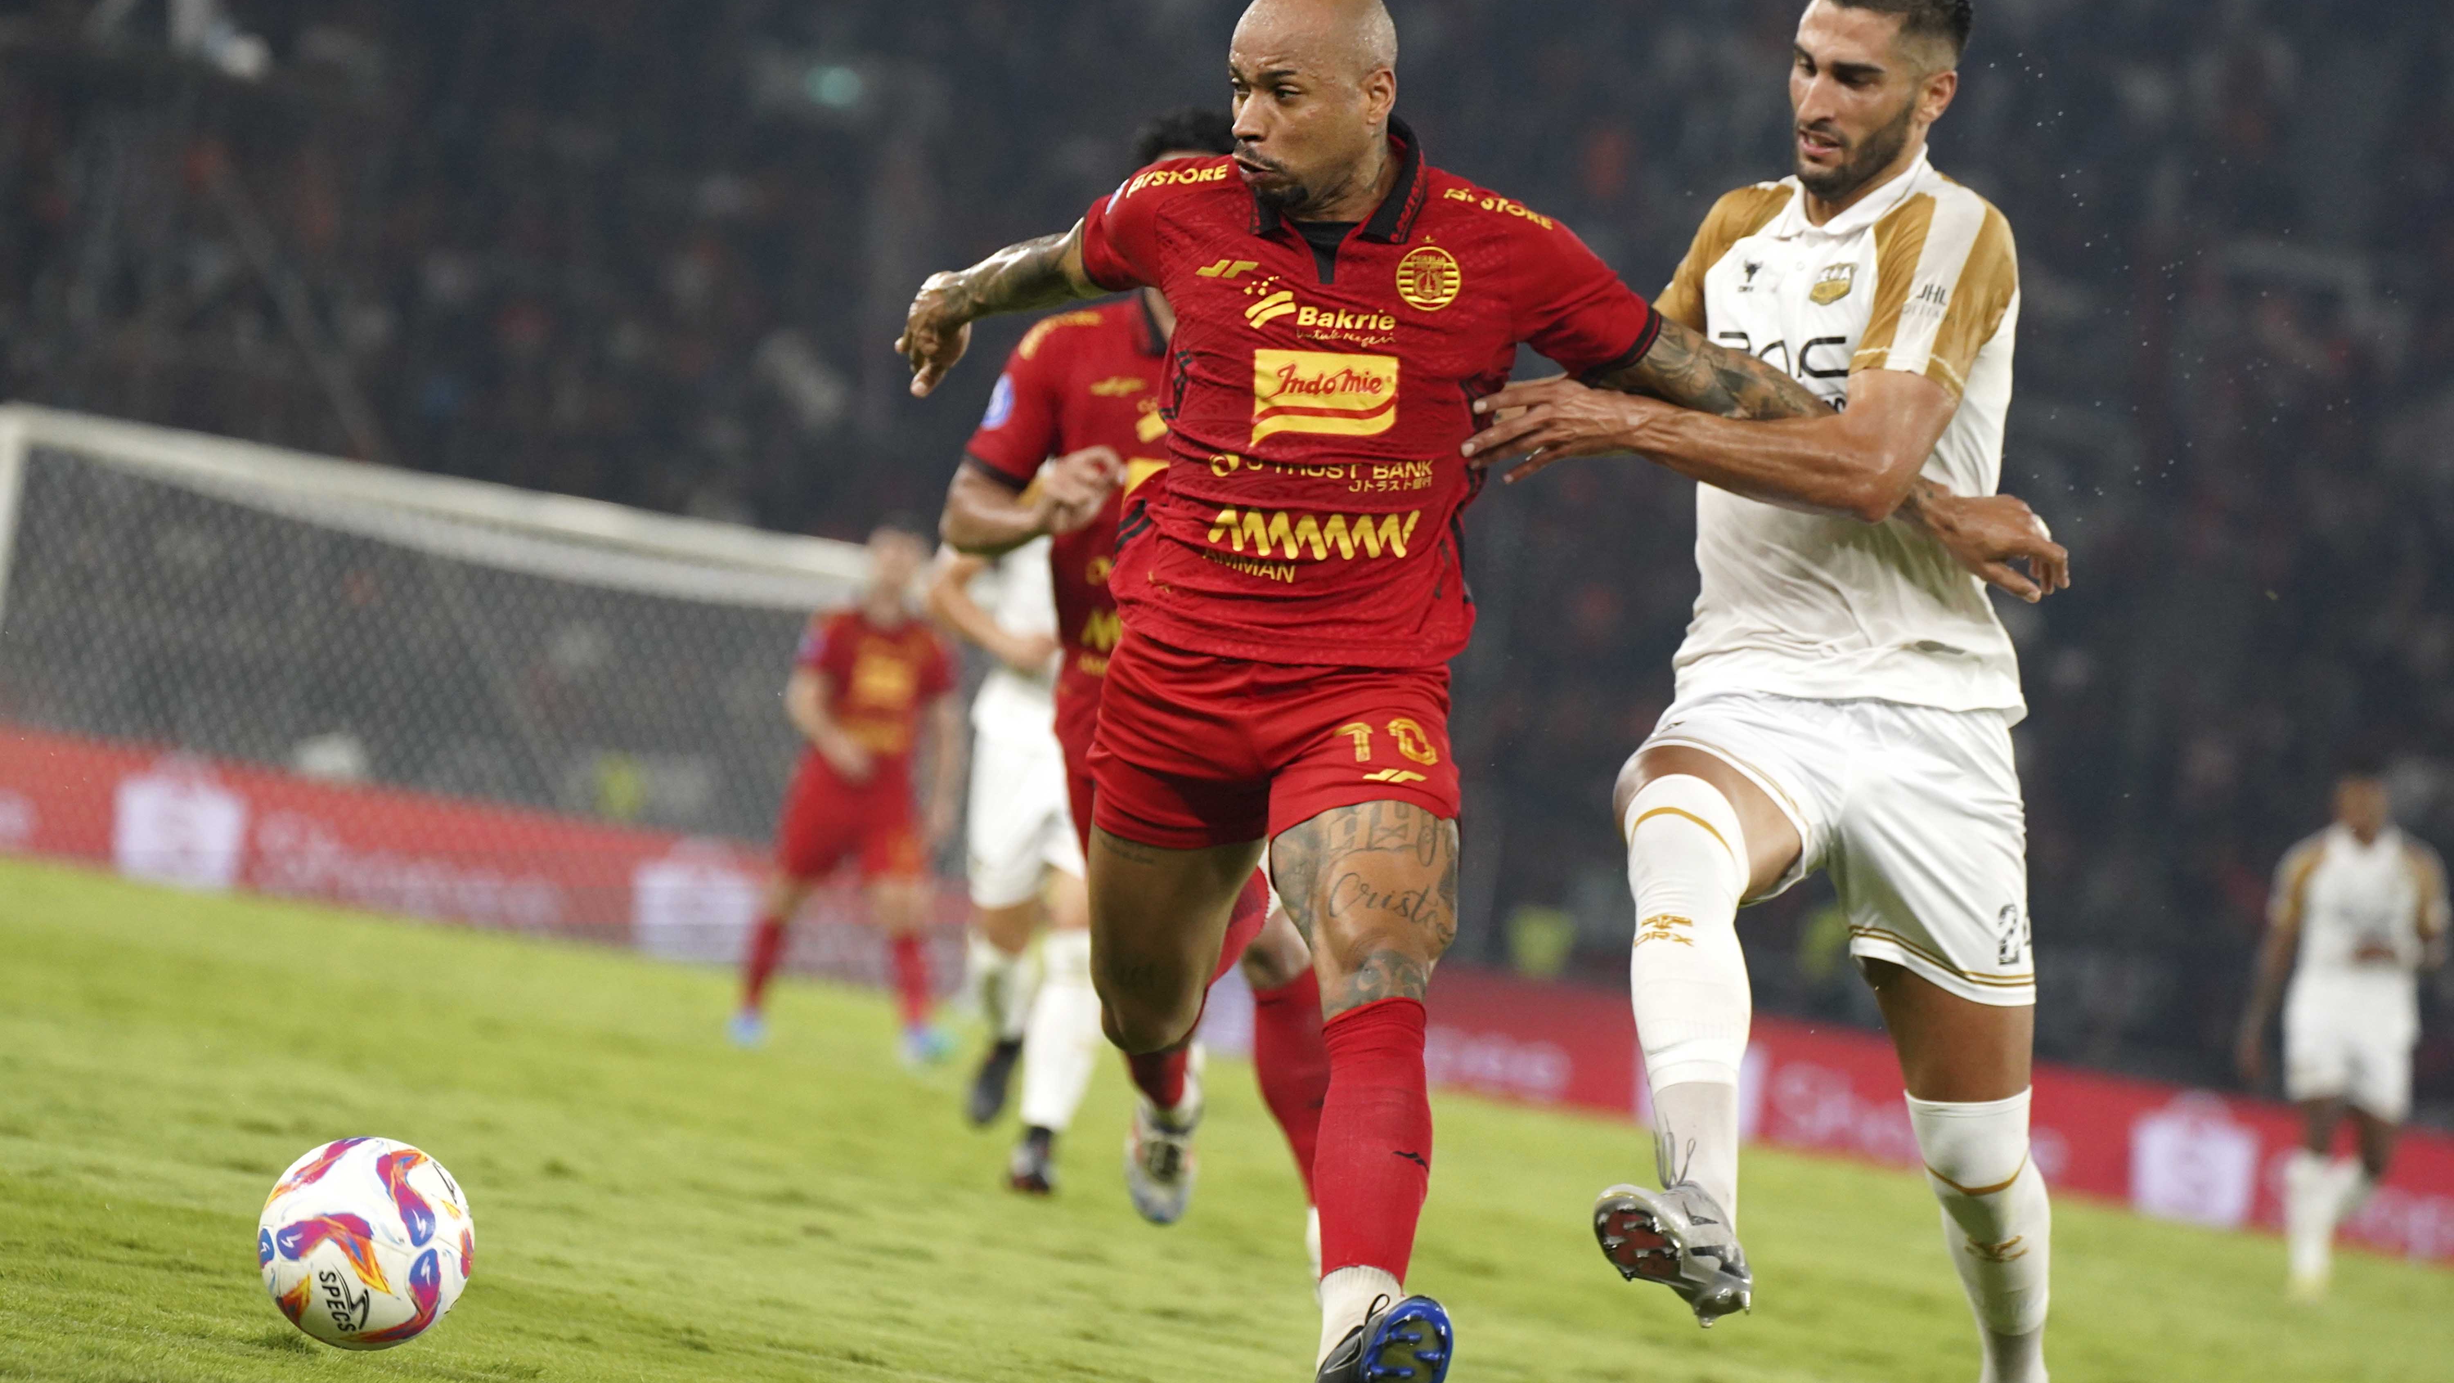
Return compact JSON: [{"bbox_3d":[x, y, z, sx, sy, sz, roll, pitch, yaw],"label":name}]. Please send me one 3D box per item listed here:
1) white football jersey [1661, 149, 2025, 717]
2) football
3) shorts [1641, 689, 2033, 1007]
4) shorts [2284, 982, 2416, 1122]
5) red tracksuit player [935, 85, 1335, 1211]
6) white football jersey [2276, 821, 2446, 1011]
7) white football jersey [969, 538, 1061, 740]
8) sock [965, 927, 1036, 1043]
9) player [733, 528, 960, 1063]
[{"bbox_3d":[0.690,-0.290,20.000,0.450,0.640,0.340,9,-1,28],"label":"white football jersey"},{"bbox_3d":[-0.884,0.568,18.350,0.220,0.220,0.220,9,-1,0],"label":"football"},{"bbox_3d":[0.678,0.173,19.900,0.430,0.360,0.370,9,-1,12],"label":"shorts"},{"bbox_3d":[3.806,1.215,60.500,0.420,0.450,0.310,9,-1,0],"label":"shorts"},{"bbox_3d":[-0.083,0.042,24.500,0.680,1.660,0.800,9,-1,5],"label":"red tracksuit player"},{"bbox_3d":[3.848,0.747,60.500,0.540,0.580,0.320,9,-1,0],"label":"white football jersey"},{"bbox_3d":[-0.350,-0.150,36.800,0.470,0.600,0.320,9,-1,3],"label":"white football jersey"},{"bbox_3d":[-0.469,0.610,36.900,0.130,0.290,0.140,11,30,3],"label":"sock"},{"bbox_3d":[-1.279,0.354,60.000,0.700,1.770,0.450,9,-1,3],"label":"player"}]

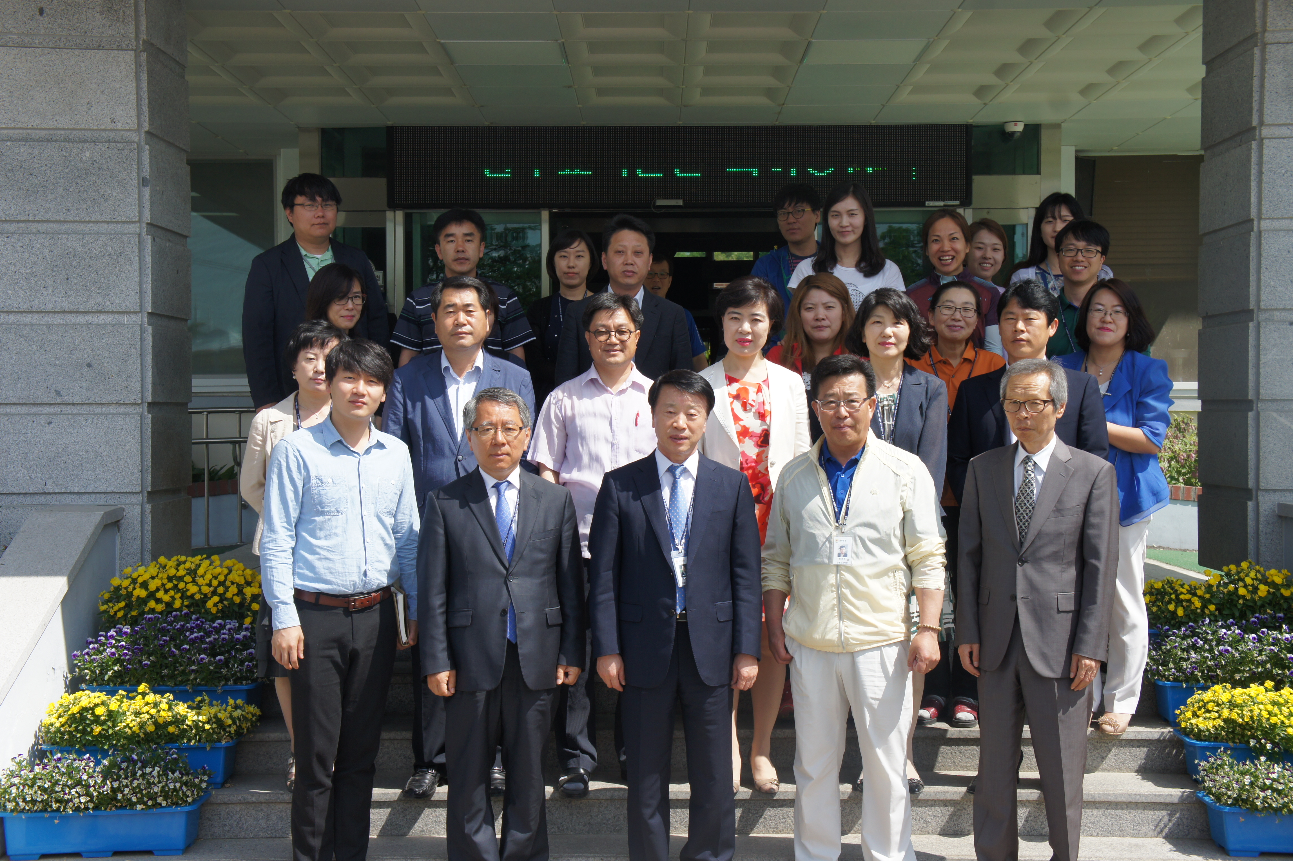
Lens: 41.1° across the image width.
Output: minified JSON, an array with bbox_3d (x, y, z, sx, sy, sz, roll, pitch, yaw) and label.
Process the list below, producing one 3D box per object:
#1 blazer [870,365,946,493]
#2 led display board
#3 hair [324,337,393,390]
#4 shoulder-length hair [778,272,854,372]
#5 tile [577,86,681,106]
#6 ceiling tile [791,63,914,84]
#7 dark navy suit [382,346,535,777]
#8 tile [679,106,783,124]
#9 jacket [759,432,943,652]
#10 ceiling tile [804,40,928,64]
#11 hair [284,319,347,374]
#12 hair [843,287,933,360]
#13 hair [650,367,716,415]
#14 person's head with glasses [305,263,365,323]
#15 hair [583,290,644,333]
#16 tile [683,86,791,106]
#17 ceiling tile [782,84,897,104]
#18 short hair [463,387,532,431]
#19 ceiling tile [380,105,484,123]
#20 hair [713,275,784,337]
[{"bbox_3d":[0.823,0.050,5.900,0.420,0.580,0.270,0,1,6],"label":"blazer"},{"bbox_3d":[0.211,-1.667,10.920,3.680,0.540,0.150,0,1,0],"label":"led display board"},{"bbox_3d":[-0.812,-0.178,4.860,0.195,0.170,0.210,6,0,-3],"label":"hair"},{"bbox_3d":[0.612,-0.379,6.200,0.280,0.380,0.240,0,1,6],"label":"shoulder-length hair"},{"bbox_3d":[-0.096,-1.936,9.879,0.600,0.050,0.600,0,1,0],"label":"tile"},{"bbox_3d":[1.099,-1.913,9.235,0.600,0.030,0.600,0,1,0],"label":"ceiling tile"},{"bbox_3d":[-0.645,0.445,5.900,0.530,1.460,0.300,0,1,-3],"label":"dark navy suit"},{"bbox_3d":[0.509,-1.936,10.487,0.600,0.030,0.600,0,1,0],"label":"tile"},{"bbox_3d":[0.582,0.321,4.830,0.520,0.610,0.300,0,1,7],"label":"jacket"},{"bbox_3d":[1.099,-1.900,8.590,0.600,0.035,0.600,0,1,0],"label":"ceiling tile"},{"bbox_3d":[-1.131,-0.278,5.880,0.210,0.205,0.230,0,1,-20],"label":"hair"},{"bbox_3d":[0.824,-0.364,5.880,0.305,0.255,0.260,0,1,6],"label":"hair"},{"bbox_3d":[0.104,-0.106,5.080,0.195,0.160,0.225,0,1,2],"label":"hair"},{"bbox_3d":[-1.127,-0.487,6.230,0.220,0.240,0.240,0,1,-22],"label":"person's head with glasses"},{"bbox_3d":[-0.113,-0.387,5.770,0.205,0.165,0.210,0,1,1],"label":"hair"},{"bbox_3d":[0.502,-1.924,9.801,0.600,0.040,0.600,0,1,0],"label":"tile"},{"bbox_3d":[1.085,-1.900,9.718,0.600,0.030,0.600,0,1,0],"label":"ceiling tile"},{"bbox_3d":[-0.425,-0.053,4.920,0.190,0.145,0.205,0,1,-3],"label":"short hair"},{"bbox_3d":[-1.295,-1.923,10.447,0.600,0.030,0.600,0,1,0],"label":"ceiling tile"},{"bbox_3d":[0.355,-0.429,5.930,0.236,0.210,0.245,0,1,7],"label":"hair"}]

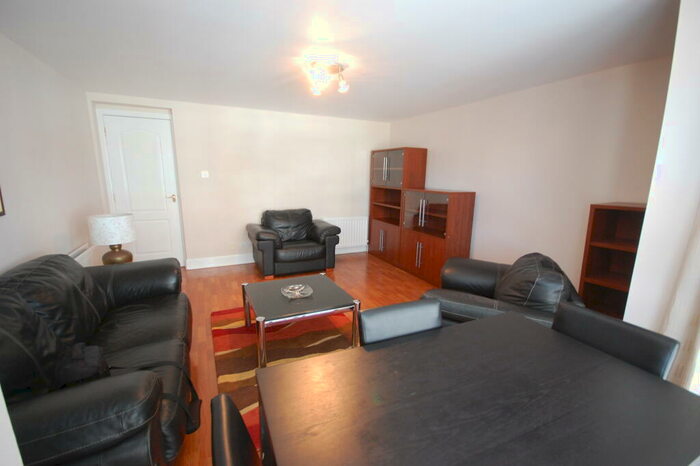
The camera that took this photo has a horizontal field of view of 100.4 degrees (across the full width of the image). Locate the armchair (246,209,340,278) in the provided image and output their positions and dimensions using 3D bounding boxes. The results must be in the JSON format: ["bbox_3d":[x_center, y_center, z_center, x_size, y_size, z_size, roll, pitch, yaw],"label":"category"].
[{"bbox_3d":[-0.835,0.086,4.291,1.160,0.850,0.860,-4,13,-24],"label":"armchair"}]

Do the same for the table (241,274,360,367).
[{"bbox_3d":[-0.438,0.699,2.450,0.750,0.415,0.730,-5,13,-25],"label":"table"}]

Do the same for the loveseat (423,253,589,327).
[{"bbox_3d":[1.136,0.548,2.246,0.900,0.850,1.150,7,13,25],"label":"loveseat"}]

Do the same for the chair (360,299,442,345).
[{"bbox_3d":[0.323,0.757,1.177,0.430,0.850,0.500,-4,13,-23],"label":"chair"}]

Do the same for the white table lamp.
[{"bbox_3d":[-2.238,0.079,2.757,0.310,0.510,0.310,-5,13,-27],"label":"white table lamp"}]

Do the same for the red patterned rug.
[{"bbox_3d":[-0.430,0.921,2.365,1.200,0.016,1.750,-5,13,-27],"label":"red patterned rug"}]

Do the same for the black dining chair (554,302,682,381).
[{"bbox_3d":[0.846,0.771,1.153,0.500,0.850,0.430,-6,14,-29],"label":"black dining chair"}]

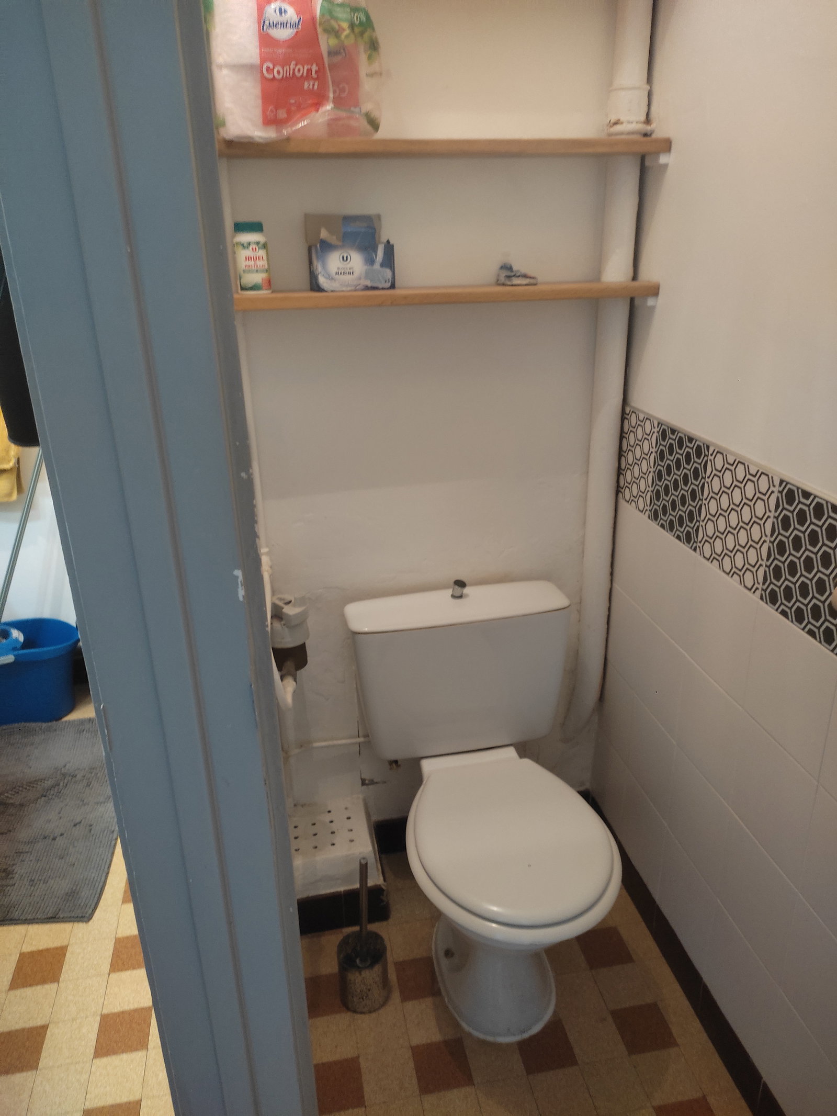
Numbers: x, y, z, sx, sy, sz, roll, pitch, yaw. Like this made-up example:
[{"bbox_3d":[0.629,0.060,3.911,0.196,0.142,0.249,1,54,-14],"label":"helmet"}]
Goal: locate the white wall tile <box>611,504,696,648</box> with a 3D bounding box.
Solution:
[{"bbox_3d":[0.475,0.026,1.695,0.010,0.200,0.345,-5,22,-9],"label":"white wall tile"}]

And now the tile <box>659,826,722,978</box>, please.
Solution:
[{"bbox_3d":[0.540,0.689,1.686,0.010,0.200,0.200,-5,22,-10],"label":"tile"}]

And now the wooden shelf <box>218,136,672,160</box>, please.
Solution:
[{"bbox_3d":[0.037,-0.723,1.486,0.809,0.024,0.143,-5,22,-9],"label":"wooden shelf"}]

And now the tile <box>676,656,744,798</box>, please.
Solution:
[{"bbox_3d":[0.528,0.309,1.518,0.010,0.200,0.200,-5,22,-9],"label":"tile"}]

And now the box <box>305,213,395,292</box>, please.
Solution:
[{"bbox_3d":[-0.122,-0.552,1.513,0.141,0.130,0.055,-9,23,-20],"label":"box"}]

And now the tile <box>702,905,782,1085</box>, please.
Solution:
[{"bbox_3d":[0.570,0.753,1.482,0.010,0.200,0.200,-5,22,-9],"label":"tile"}]

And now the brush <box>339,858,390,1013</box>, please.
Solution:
[{"bbox_3d":[-0.113,0.727,1.658,0.100,0.345,0.100,-5,22,-9],"label":"brush"}]

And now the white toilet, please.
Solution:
[{"bbox_3d":[0.132,0.501,1.631,0.440,0.775,0.645,-5,22,-10],"label":"white toilet"}]

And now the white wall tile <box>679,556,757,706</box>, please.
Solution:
[{"bbox_3d":[0.529,0.125,1.460,0.010,0.200,0.200,-5,22,-10],"label":"white wall tile"}]

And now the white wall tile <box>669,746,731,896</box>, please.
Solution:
[{"bbox_3d":[0.536,0.501,1.611,0.010,0.200,0.200,-5,22,-10],"label":"white wall tile"}]

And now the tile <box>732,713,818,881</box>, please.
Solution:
[{"bbox_3d":[0.564,0.381,1.335,0.010,0.200,0.200,-5,22,-9],"label":"tile"}]

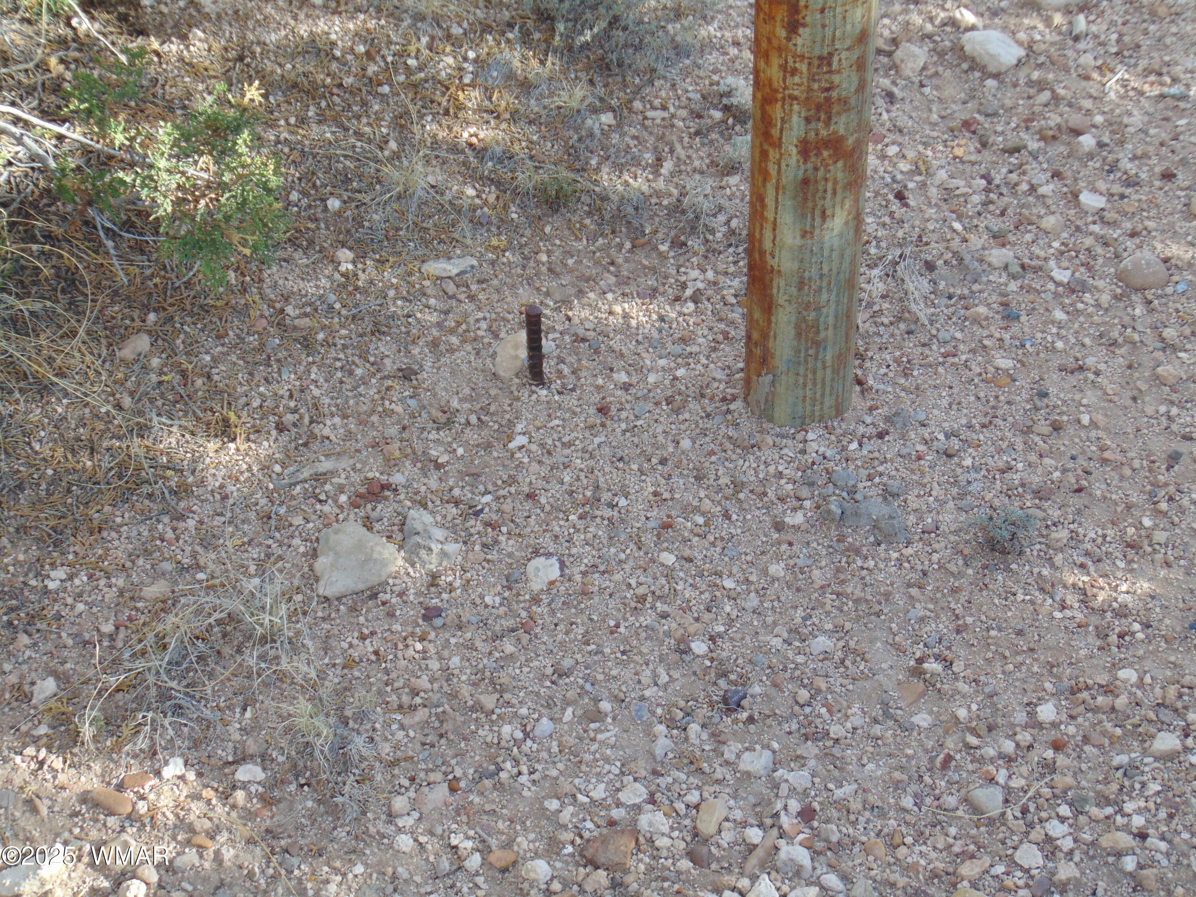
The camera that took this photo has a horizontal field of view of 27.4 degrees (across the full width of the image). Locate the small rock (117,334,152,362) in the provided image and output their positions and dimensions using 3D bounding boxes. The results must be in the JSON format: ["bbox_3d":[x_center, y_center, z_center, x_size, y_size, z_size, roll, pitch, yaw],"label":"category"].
[{"bbox_3d":[-0.488,-0.106,2.584,0.037,0.022,0.043,-2,40,0],"label":"small rock"}]

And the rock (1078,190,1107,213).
[{"bbox_3d":[0.558,-0.277,2.764,0.030,0.016,0.025,5,41,7],"label":"rock"}]

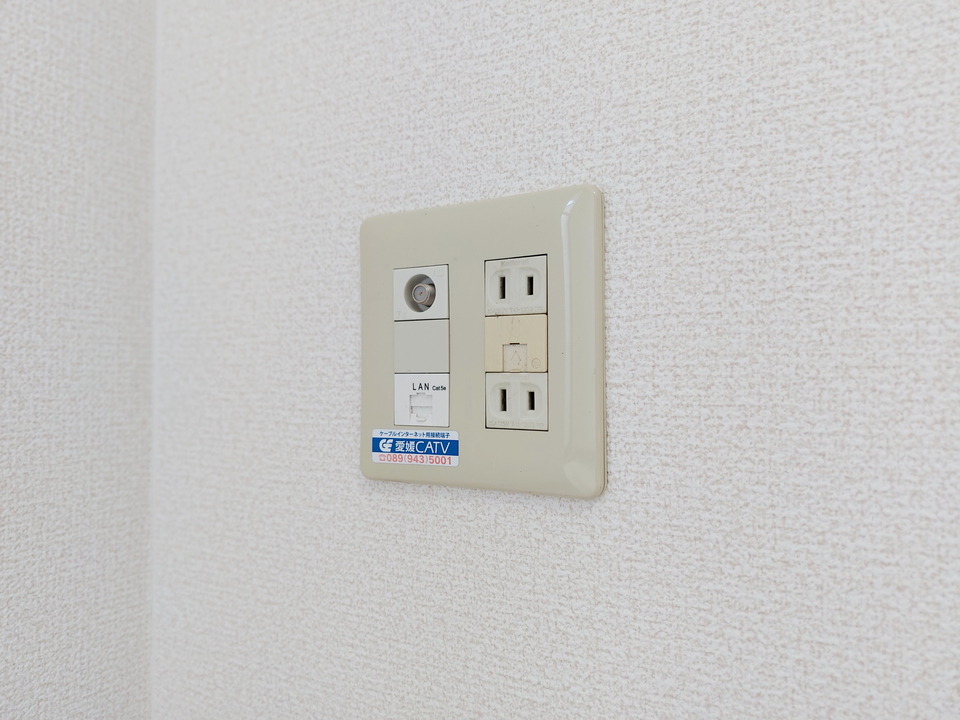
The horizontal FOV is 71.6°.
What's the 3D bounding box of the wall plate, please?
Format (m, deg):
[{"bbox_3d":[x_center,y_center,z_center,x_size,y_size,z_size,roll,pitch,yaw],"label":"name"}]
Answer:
[{"bbox_3d":[-0.004,-0.006,0.277,0.116,0.120,0.009,-1,-1,29],"label":"wall plate"}]

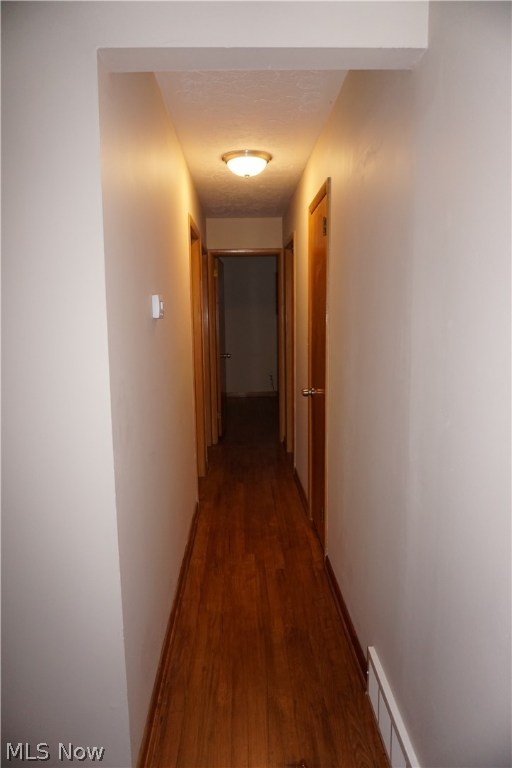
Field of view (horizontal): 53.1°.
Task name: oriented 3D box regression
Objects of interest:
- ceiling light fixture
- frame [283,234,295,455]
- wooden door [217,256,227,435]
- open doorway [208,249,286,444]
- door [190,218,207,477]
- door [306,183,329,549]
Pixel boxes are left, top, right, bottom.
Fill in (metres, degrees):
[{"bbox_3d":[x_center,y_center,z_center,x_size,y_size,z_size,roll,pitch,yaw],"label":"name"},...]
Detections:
[{"bbox_3d":[-0.053,-1.412,3.334,0.335,0.130,0.335,-1,8,-2],"label":"ceiling light fixture"},{"bbox_3d":[0.365,-0.279,4.819,0.110,2.090,0.800,-1,8,-2],"label":"frame"},{"bbox_3d":[-0.400,-0.393,5.950,0.045,2.000,0.680,0,8,2],"label":"wooden door"},{"bbox_3d":[-0.098,-0.376,5.579,0.790,2.080,0.120,-1,8,-2],"label":"open doorway"},{"bbox_3d":[-0.485,-0.157,4.102,0.050,2.030,0.720,-1,8,-2],"label":"door"},{"bbox_3d":[0.388,-0.041,3.175,0.050,2.040,0.660,-1,8,-2],"label":"door"}]

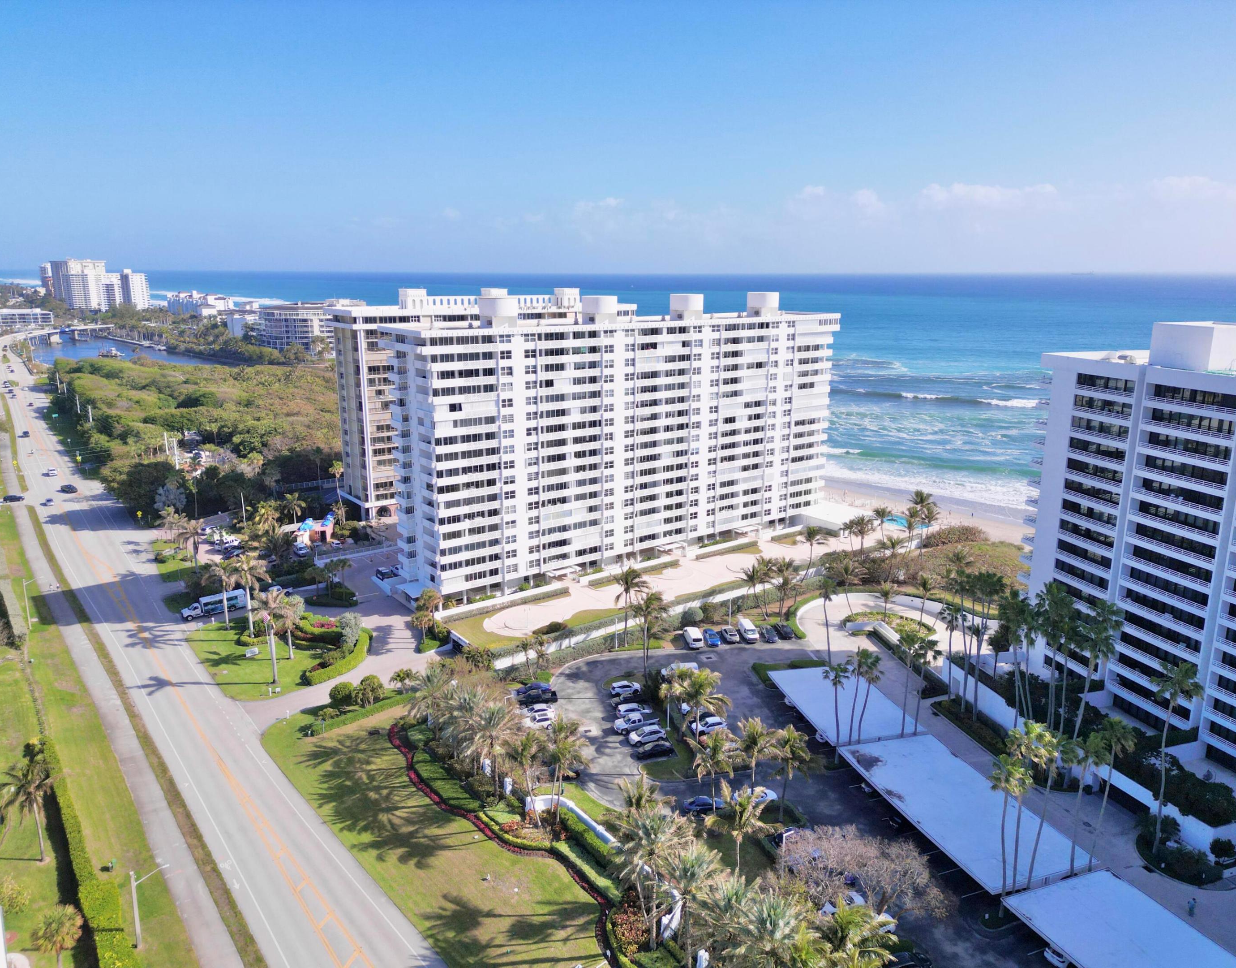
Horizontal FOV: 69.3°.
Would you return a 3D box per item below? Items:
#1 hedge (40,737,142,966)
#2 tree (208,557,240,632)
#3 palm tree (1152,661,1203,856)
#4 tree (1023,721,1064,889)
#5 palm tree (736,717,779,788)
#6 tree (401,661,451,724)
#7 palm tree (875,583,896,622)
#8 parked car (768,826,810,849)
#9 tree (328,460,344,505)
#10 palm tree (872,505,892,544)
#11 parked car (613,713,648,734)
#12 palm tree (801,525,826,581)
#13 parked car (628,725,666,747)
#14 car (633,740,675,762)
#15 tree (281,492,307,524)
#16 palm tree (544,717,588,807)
[{"bbox_3d":[-54.022,34.744,89.487,2.500,1.500,49.000,-10,17,-37],"label":"hedge"},{"bbox_3d":[-63.327,17.729,143.688,5.300,11.600,5.300,0,13,0],"label":"tree"},{"bbox_3d":[53.431,27.147,86.747,4.600,19.800,4.600,0,13,0],"label":"palm tree"},{"bbox_3d":[37.015,29.809,79.204,3.900,19.152,3.700,7,15,27],"label":"tree"},{"bbox_3d":[14.777,30.271,96.081,4.800,10.700,4.800,0,13,0],"label":"palm tree"},{"bbox_3d":[-22.730,26.762,108.990,6.400,10.882,6.400,-3,14,-12],"label":"tree"},{"bbox_3d":[44.574,19.762,148.720,4.000,7.000,4.000,0,13,0],"label":"palm tree"},{"bbox_3d":[17.750,35.634,90.382,4.700,1.620,1.880,-5,14,-18],"label":"parked car"},{"bbox_3d":[-63.444,2.269,202.907,3.600,15.000,3.400,0,13,0],"label":"tree"},{"bbox_3d":[55.565,9.439,187.505,4.400,9.200,4.400,0,13,0],"label":"palm tree"},{"bbox_3d":[2.447,30.574,113.892,5.400,1.750,1.900,-6,15,-24],"label":"parked car"},{"bbox_3d":[35.641,13.132,165.412,5.200,11.253,5.200,3,14,12],"label":"palm tree"},{"bbox_3d":[3.607,30.328,108.124,4.720,1.700,1.920,-5,14,-19],"label":"parked car"},{"bbox_3d":[4.340,31.603,107.514,4.800,1.480,1.870,-6,15,-23],"label":"car"},{"bbox_3d":[-69.048,6.183,191.705,5.100,9.400,5.100,0,13,0],"label":"tree"},{"bbox_3d":[-5.589,29.205,92.675,4.700,11.030,4.700,0,13,0],"label":"palm tree"}]

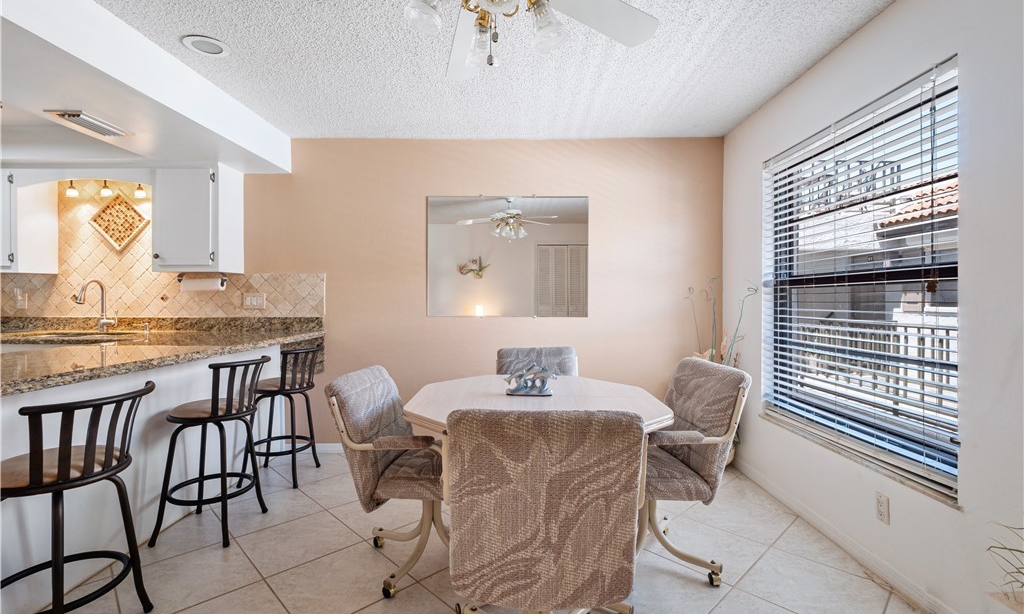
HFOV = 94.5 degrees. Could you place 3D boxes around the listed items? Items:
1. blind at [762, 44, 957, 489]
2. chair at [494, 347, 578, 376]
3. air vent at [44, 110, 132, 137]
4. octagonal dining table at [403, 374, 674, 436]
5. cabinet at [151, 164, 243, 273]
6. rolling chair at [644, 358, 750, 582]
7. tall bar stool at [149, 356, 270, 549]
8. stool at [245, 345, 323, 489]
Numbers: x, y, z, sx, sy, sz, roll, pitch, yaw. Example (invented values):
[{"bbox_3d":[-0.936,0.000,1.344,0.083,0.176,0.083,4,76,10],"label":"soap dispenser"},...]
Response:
[{"bbox_3d":[1.591,-0.116,2.315,0.060,1.560,1.300,0,1,1],"label":"blind"},{"bbox_3d":[0.178,0.695,2.714,0.570,0.890,0.620,0,1,-5],"label":"chair"},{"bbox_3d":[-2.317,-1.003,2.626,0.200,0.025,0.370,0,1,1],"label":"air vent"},{"bbox_3d":[0.099,0.775,2.136,1.060,0.745,1.200,0,1,1],"label":"octagonal dining table"},{"bbox_3d":[-2.298,-0.637,3.484,0.470,0.765,0.300,0,1,1],"label":"cabinet"},{"bbox_3d":[0.609,0.702,2.108,0.620,0.890,0.570,0,1,-9],"label":"rolling chair"},{"bbox_3d":[-1.522,0.691,2.415,0.460,0.885,0.420,0,1,15],"label":"tall bar stool"},{"bbox_3d":[-1.516,0.684,3.130,0.460,0.885,0.420,0,1,14],"label":"stool"}]

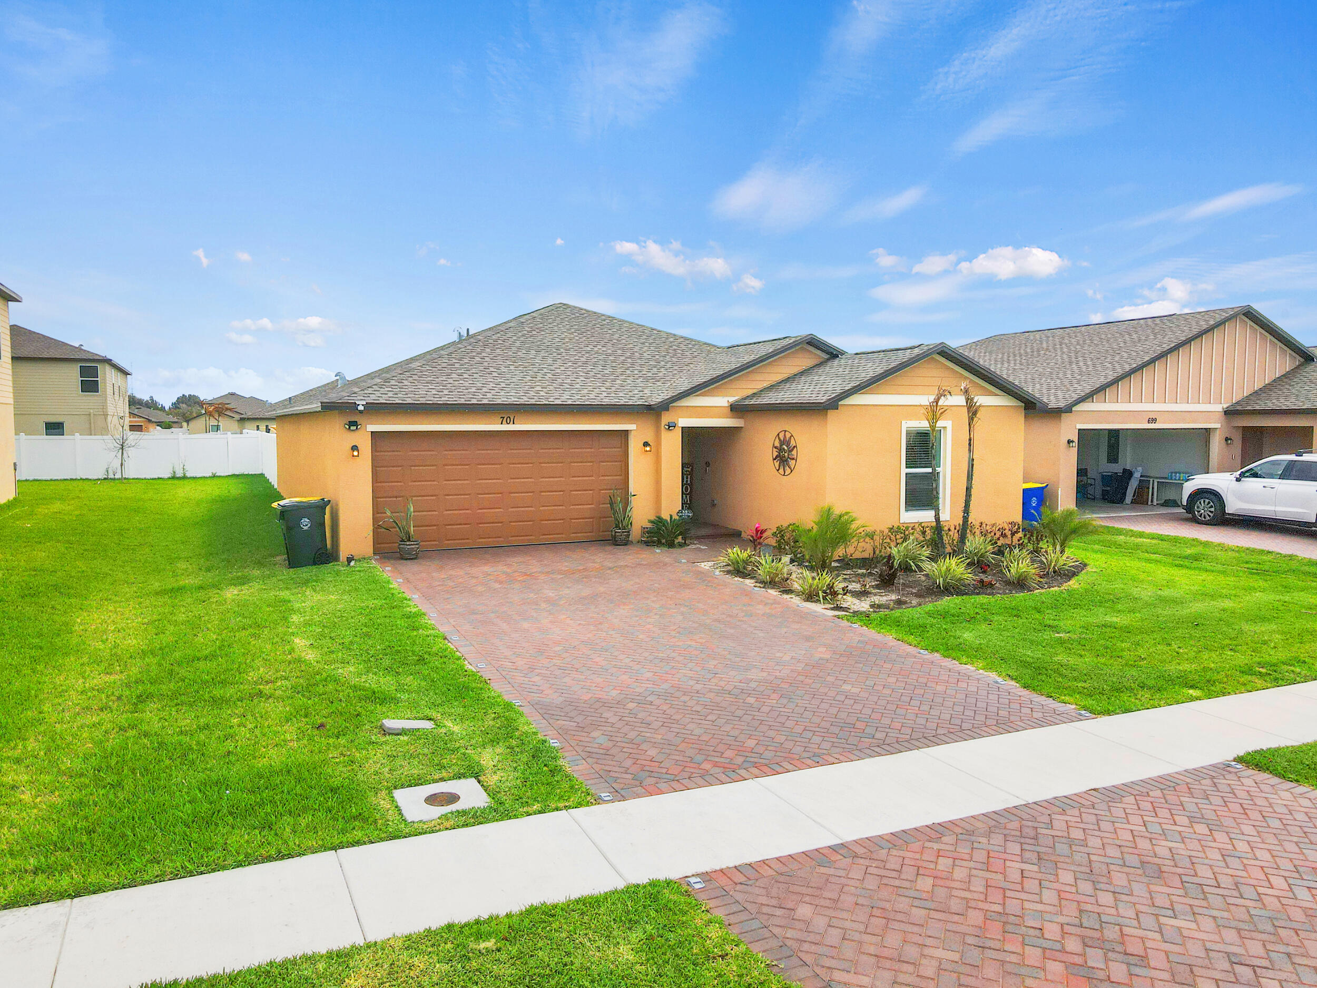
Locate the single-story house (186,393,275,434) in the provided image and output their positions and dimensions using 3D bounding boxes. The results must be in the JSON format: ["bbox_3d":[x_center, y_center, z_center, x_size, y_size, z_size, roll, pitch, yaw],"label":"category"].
[{"bbox_3d":[-39.430,-7.102,88.333,13.000,5.400,16.500,-2,5,-25],"label":"single-story house"}]

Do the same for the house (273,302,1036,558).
[{"bbox_3d":[-2.516,-2.177,23.769,12.900,5.500,19.600,-2,5,-25],"label":"house"}]

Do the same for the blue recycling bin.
[{"bbox_3d":[8.905,0.312,21.981,0.850,1.080,0.660,-3,5,-34],"label":"blue recycling bin"}]

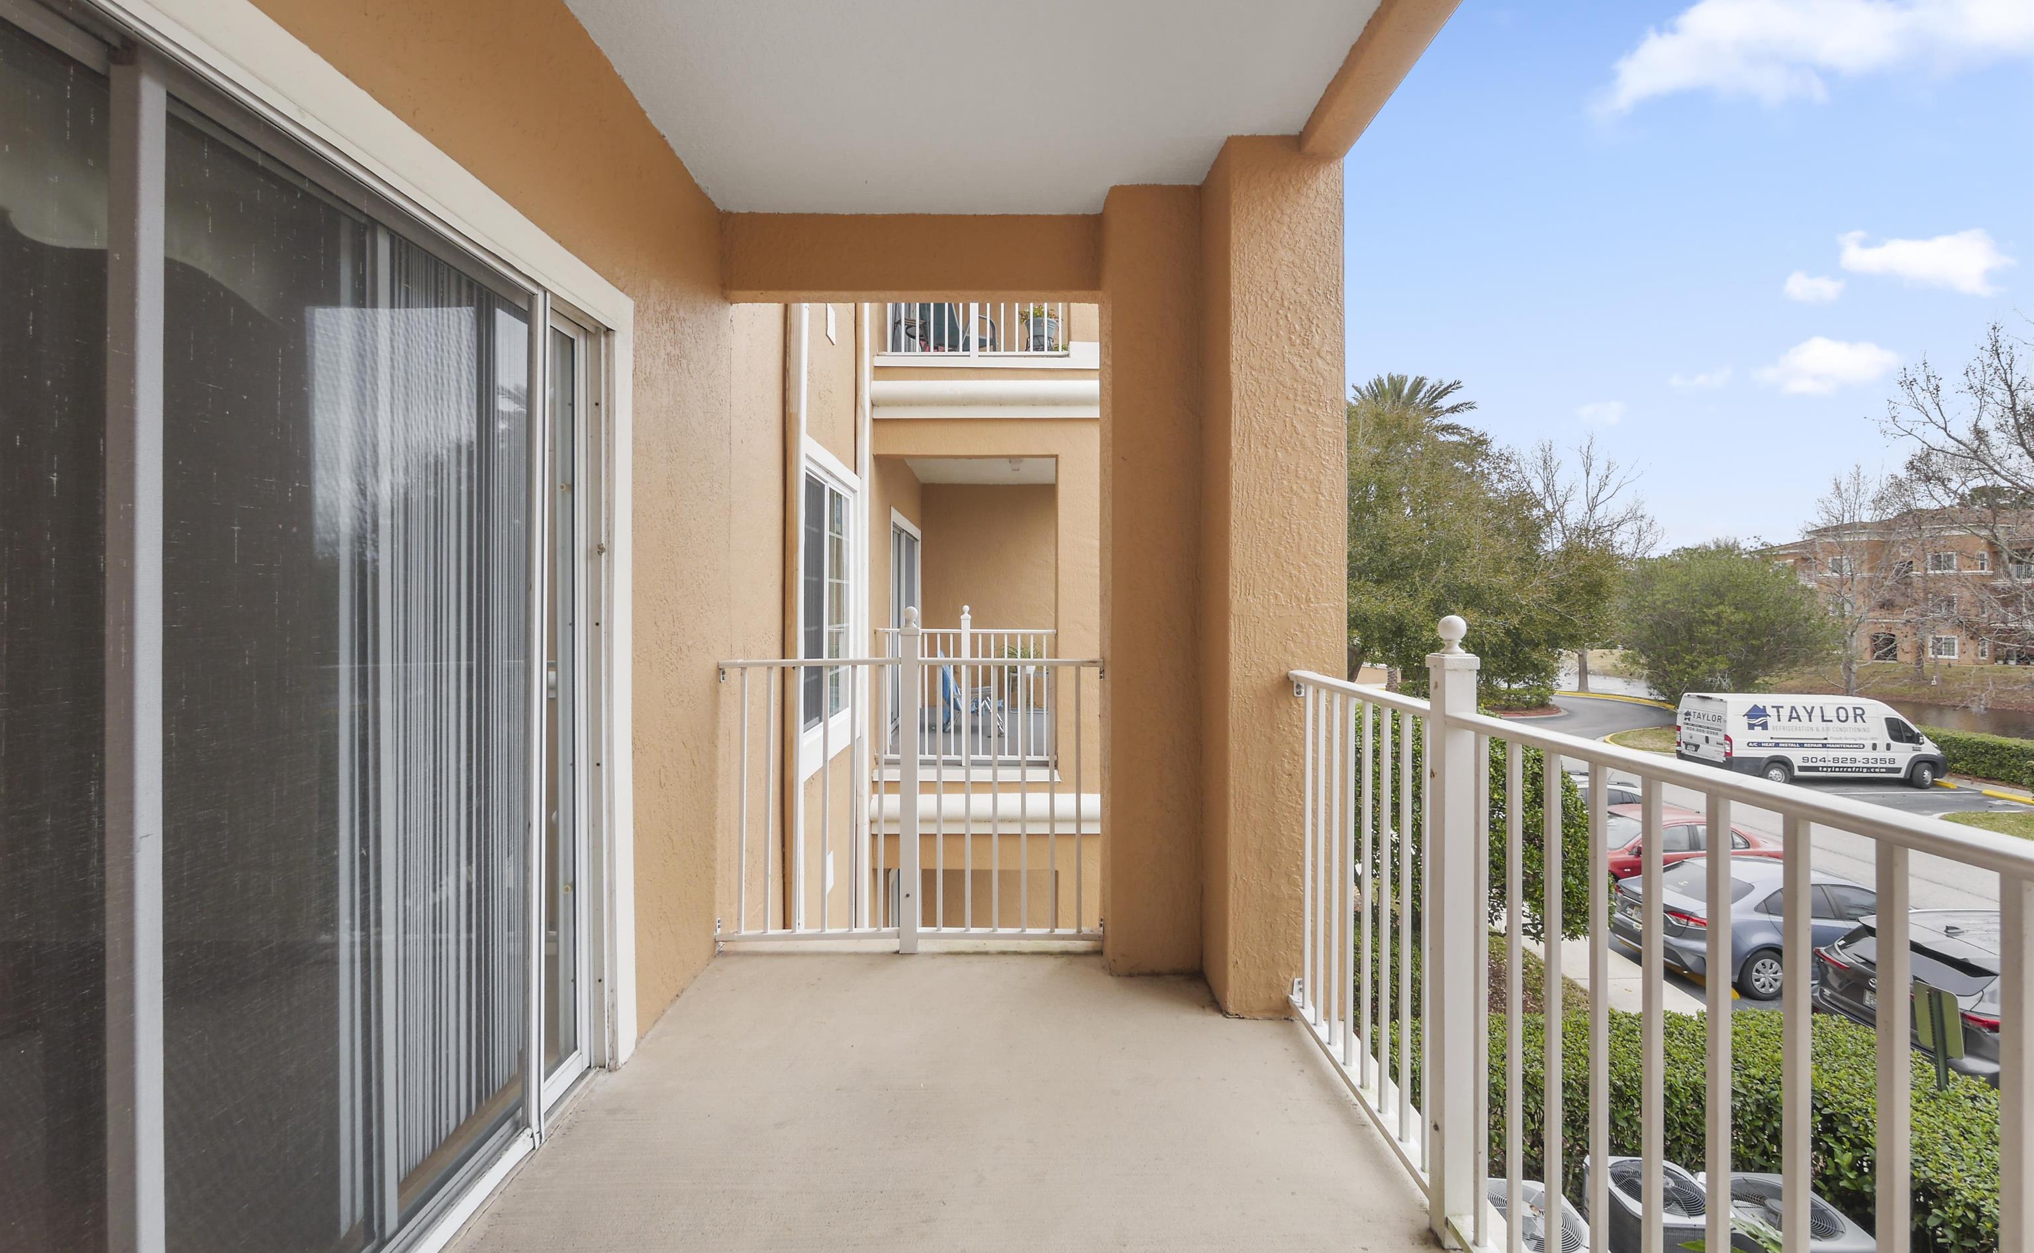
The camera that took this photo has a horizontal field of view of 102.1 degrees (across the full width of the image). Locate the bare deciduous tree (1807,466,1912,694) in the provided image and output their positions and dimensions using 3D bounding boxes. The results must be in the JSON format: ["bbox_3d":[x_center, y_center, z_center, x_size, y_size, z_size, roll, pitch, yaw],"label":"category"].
[{"bbox_3d":[34.000,-1.000,33.500,3.800,11.000,3.800,0,1,0],"label":"bare deciduous tree"}]

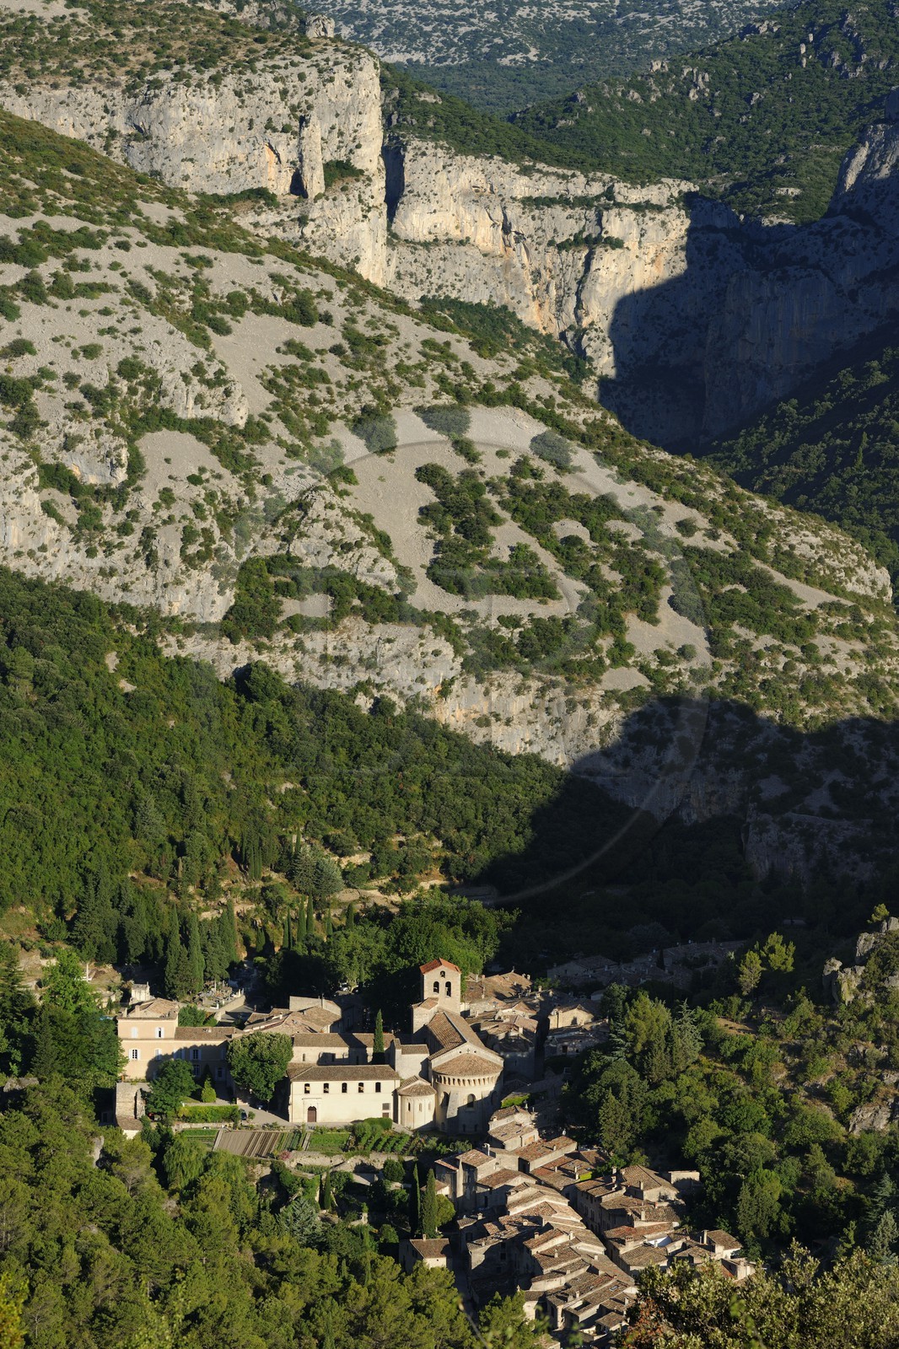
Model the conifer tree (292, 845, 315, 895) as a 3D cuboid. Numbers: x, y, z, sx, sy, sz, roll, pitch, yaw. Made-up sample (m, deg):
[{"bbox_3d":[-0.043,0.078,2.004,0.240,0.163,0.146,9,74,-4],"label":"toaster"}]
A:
[{"bbox_3d":[-36.024,48.277,925.000,5.982,12.367,5.982,0,7,0],"label":"conifer tree"}]

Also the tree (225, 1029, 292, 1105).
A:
[{"bbox_3d":[-39.180,81.230,774.000,13.400,15.200,13.200,0,8,0],"label":"tree"}]

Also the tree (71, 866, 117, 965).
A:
[{"bbox_3d":[-81.440,55.180,862.000,10.200,22.300,10.200,0,8,0],"label":"tree"}]

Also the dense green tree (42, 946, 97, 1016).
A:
[{"bbox_3d":[-83.610,67.980,826.000,12.000,15.600,12.000,0,8,0],"label":"dense green tree"}]

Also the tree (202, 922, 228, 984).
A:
[{"bbox_3d":[-53.490,63.510,855.000,5.900,13.800,5.900,0,8,0],"label":"tree"}]

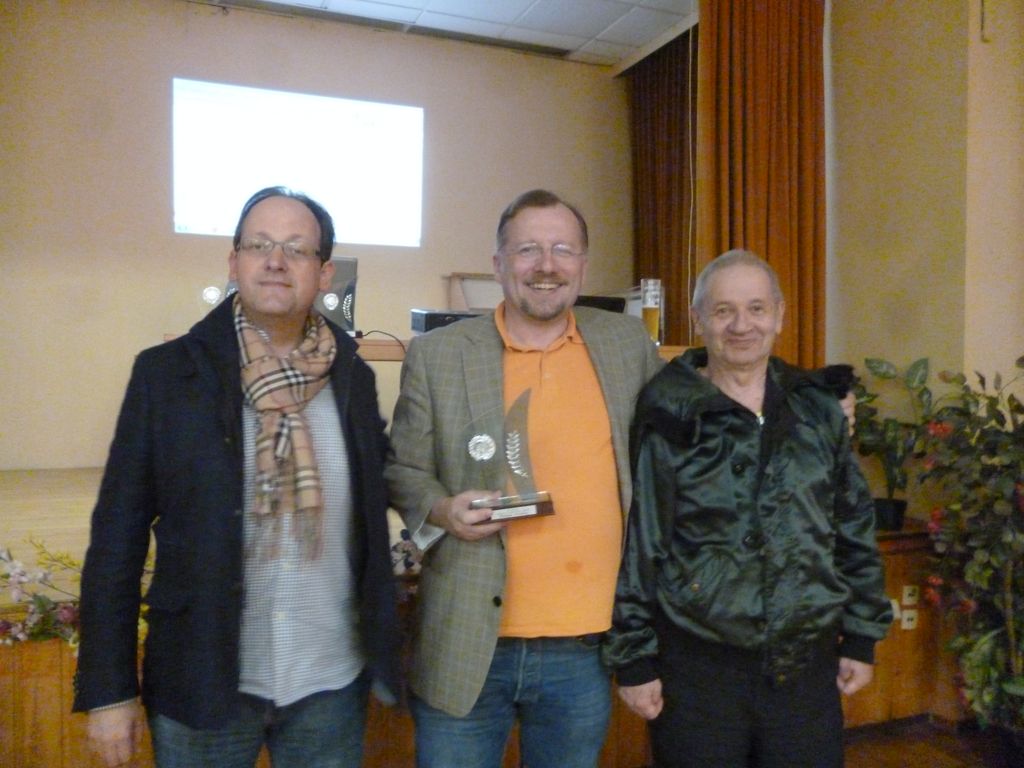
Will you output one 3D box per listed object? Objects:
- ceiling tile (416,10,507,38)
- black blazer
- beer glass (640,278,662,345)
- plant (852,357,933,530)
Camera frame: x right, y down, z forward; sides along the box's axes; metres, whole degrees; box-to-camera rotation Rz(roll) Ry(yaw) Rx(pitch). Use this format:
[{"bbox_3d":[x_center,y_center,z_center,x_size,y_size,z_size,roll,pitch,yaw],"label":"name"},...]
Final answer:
[{"bbox_3d":[-0.344,-2.499,5.750,0.620,0.020,0.220,-1,1,-23],"label":"ceiling tile"},{"bbox_3d":[-0.500,0.214,1.520,0.560,0.740,0.300,0,1,-20],"label":"black blazer"},{"bbox_3d":[0.497,-0.256,2.960,0.075,0.240,0.075,0,1,0],"label":"beer glass"},{"bbox_3d":[1.531,0.245,3.360,0.330,0.700,0.320,-1,1,-23],"label":"plant"}]

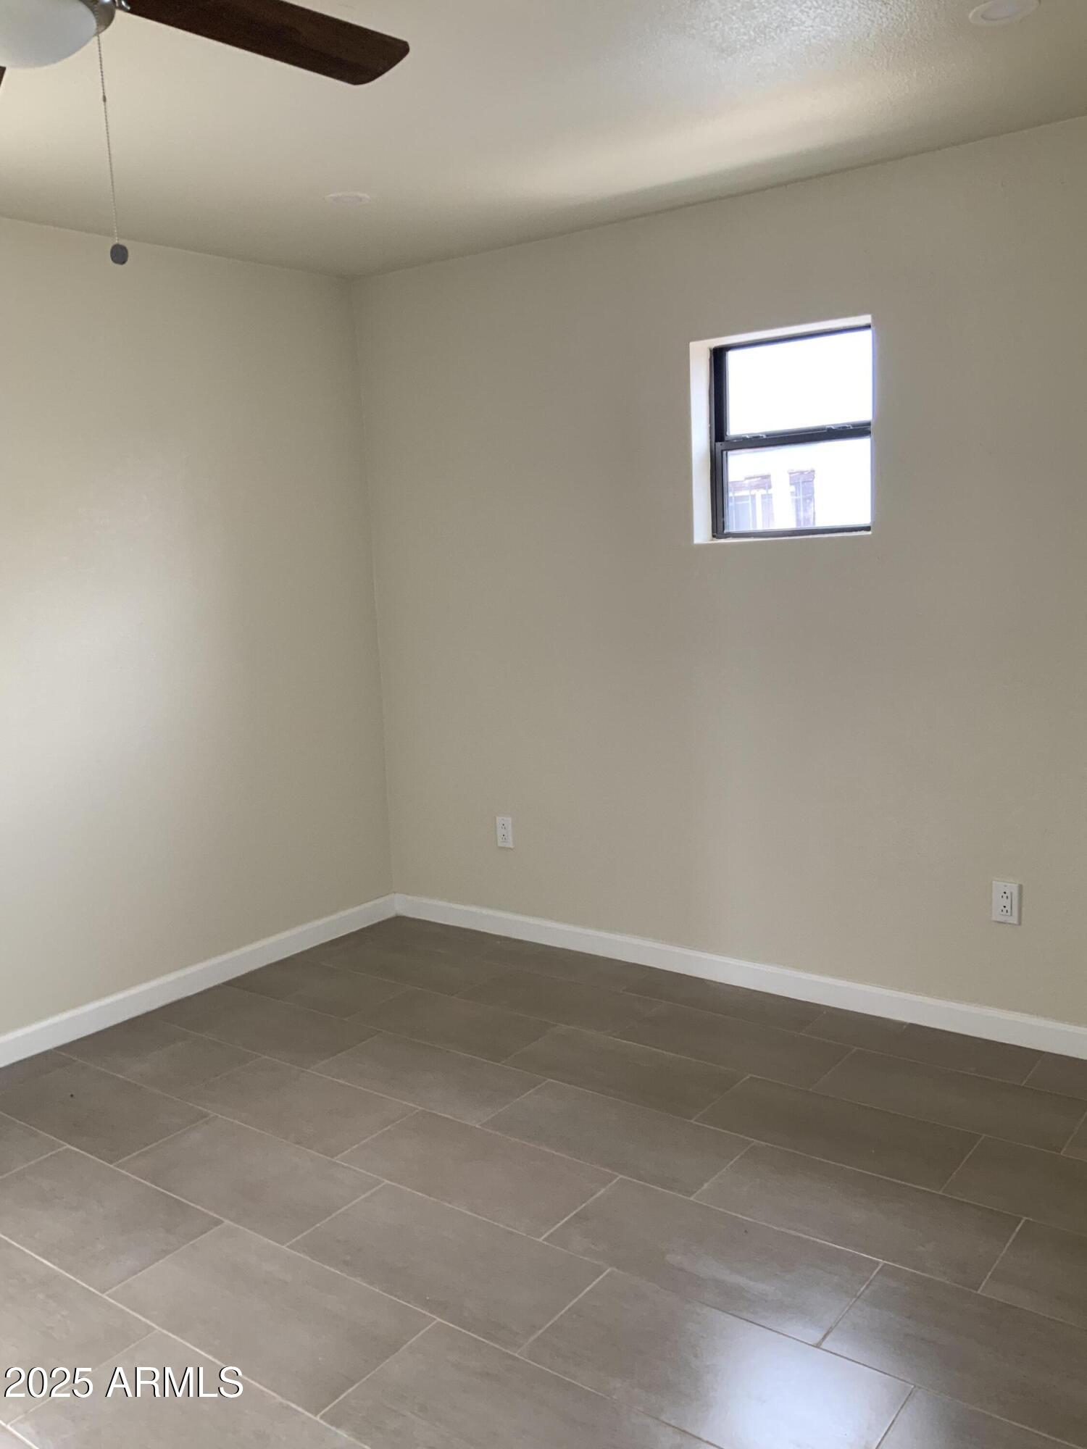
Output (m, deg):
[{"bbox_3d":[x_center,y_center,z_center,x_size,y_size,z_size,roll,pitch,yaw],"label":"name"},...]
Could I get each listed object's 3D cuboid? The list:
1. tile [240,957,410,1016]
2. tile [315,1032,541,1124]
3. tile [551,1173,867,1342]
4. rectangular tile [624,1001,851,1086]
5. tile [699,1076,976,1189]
[{"bbox_3d":[-0.755,0.871,4.029,0.585,0.010,0.306,4,11,37],"label":"tile"},{"bbox_3d":[-0.319,0.964,3.321,0.610,0.010,0.304,4,11,36],"label":"tile"},{"bbox_3d":[0.333,1.074,2.461,0.610,0.010,0.304,4,11,36],"label":"tile"},{"bbox_3d":[0.536,0.909,3.444,0.610,0.010,0.304,4,11,36],"label":"rectangular tile"},{"bbox_3d":[0.708,0.982,2.940,0.610,0.010,0.304,4,11,36],"label":"tile"}]

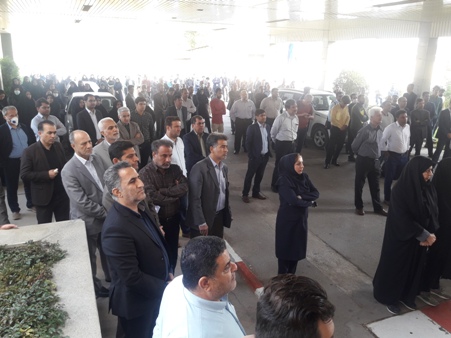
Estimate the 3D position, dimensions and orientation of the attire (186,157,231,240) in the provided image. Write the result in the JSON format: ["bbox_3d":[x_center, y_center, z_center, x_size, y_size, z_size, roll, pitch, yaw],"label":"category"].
[{"bbox_3d":[-0.171,0.544,3.946,0.360,1.400,0.540,13,20,36],"label":"attire"}]

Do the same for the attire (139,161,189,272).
[{"bbox_3d":[-0.589,0.672,3.548,0.560,1.450,0.380,-15,22,-43],"label":"attire"}]

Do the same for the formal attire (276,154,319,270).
[{"bbox_3d":[0.704,0.612,3.692,0.400,1.580,0.480,15,21,40],"label":"formal attire"}]

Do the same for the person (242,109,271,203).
[{"bbox_3d":[0.570,-0.234,6.500,0.520,1.660,0.400,-11,20,-35],"label":"person"}]

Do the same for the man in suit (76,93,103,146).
[{"bbox_3d":[-2.764,-0.639,7.524,0.350,1.785,0.530,12,19,33],"label":"man in suit"}]

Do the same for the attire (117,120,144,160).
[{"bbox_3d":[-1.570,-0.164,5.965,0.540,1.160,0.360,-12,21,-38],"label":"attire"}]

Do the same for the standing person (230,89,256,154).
[{"bbox_3d":[0.490,-1.329,10.276,0.640,1.750,0.380,-4,17,-18],"label":"standing person"}]

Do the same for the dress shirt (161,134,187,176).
[{"bbox_3d":[-0.695,-0.091,4.962,0.330,0.750,0.540,16,22,43],"label":"dress shirt"}]

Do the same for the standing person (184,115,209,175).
[{"bbox_3d":[-0.417,0.044,5.497,0.500,1.690,0.320,-11,20,-36],"label":"standing person"}]

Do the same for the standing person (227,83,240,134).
[{"bbox_3d":[0.319,-2.131,12.942,0.520,1.760,0.340,-6,17,-23],"label":"standing person"}]

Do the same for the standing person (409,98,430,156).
[{"bbox_3d":[4.971,-0.948,9.298,0.520,1.675,0.340,5,17,16],"label":"standing person"}]

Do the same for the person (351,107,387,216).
[{"bbox_3d":[2.380,-0.091,5.987,0.530,1.770,0.380,-8,18,-28],"label":"person"}]

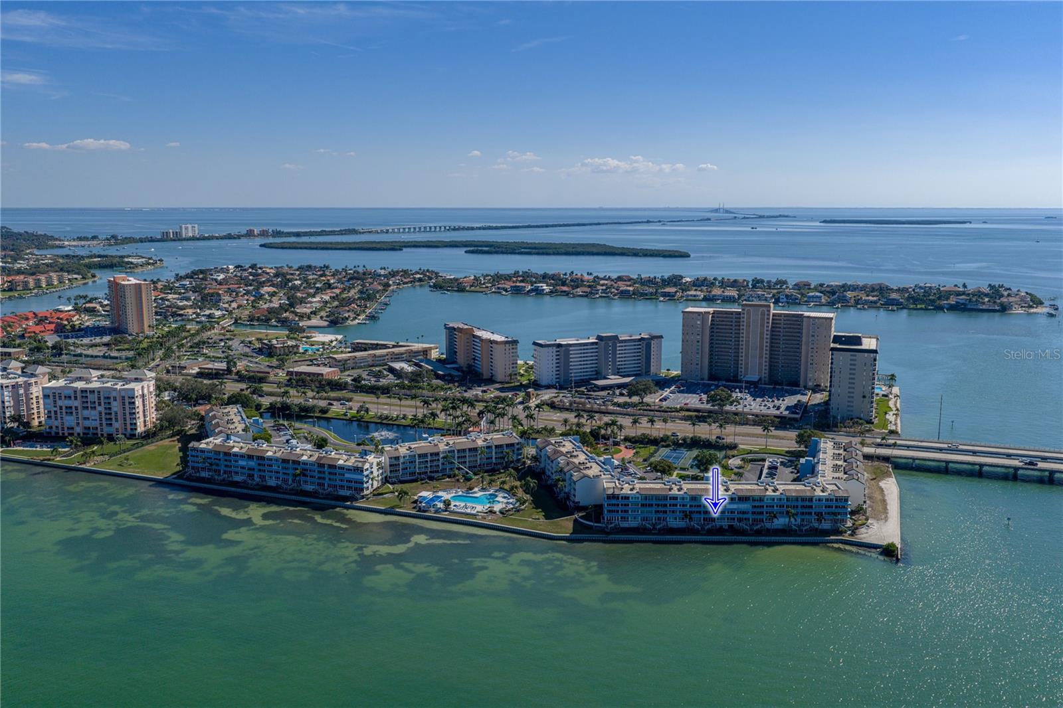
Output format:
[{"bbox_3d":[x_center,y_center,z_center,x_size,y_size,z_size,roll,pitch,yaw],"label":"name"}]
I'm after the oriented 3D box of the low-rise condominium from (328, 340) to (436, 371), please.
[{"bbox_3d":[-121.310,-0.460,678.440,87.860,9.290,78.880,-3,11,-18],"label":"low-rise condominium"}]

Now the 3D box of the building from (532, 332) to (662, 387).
[{"bbox_3d":[49.120,1.690,602.910,97.850,32.250,16.970,-4,11,-23],"label":"building"}]

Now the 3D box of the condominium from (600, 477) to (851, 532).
[{"bbox_3d":[76.590,60.200,331.140,95.350,14.980,15.970,0,10,1],"label":"condominium"}]

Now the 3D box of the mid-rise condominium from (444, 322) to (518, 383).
[{"bbox_3d":[-39.440,-2.660,626.680,16.970,32.250,91.360,-6,12,-31],"label":"mid-rise condominium"}]

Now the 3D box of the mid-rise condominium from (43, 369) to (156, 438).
[{"bbox_3d":[-238.400,27.150,460.990,53.420,33.250,24.460,1,10,5],"label":"mid-rise condominium"}]

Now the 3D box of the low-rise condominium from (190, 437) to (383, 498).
[{"bbox_3d":[-110.400,49.713,370.090,89.500,13.600,16.000,3,11,18],"label":"low-rise condominium"}]

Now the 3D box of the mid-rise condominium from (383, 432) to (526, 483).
[{"bbox_3d":[-36.600,47.232,385.393,64.000,13.000,15.500,-4,11,-20],"label":"mid-rise condominium"}]

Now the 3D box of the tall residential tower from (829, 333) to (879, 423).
[{"bbox_3d":[190.000,13.779,487.350,24.500,42.300,49.000,4,11,22],"label":"tall residential tower"}]

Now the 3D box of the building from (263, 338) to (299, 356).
[{"bbox_3d":[-215.660,-6.940,709.730,22.460,10.780,28.550,-7,12,-32],"label":"building"}]

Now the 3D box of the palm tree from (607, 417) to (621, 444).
[{"bbox_3d":[41.178,39.903,416.716,6.900,16.200,6.900,0,10,0],"label":"palm tree"}]

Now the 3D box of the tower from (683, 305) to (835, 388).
[{"bbox_3d":[155.500,-7.627,570.866,98.500,54.500,27.500,4,11,22],"label":"tower"}]

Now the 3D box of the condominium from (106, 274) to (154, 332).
[{"bbox_3d":[-391.000,-50.147,808.595,25.500,53.000,57.000,-8,13,-39],"label":"condominium"}]

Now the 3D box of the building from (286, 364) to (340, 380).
[{"bbox_3d":[-157.000,13.364,594.305,33.000,4.800,17.600,4,11,22],"label":"building"}]

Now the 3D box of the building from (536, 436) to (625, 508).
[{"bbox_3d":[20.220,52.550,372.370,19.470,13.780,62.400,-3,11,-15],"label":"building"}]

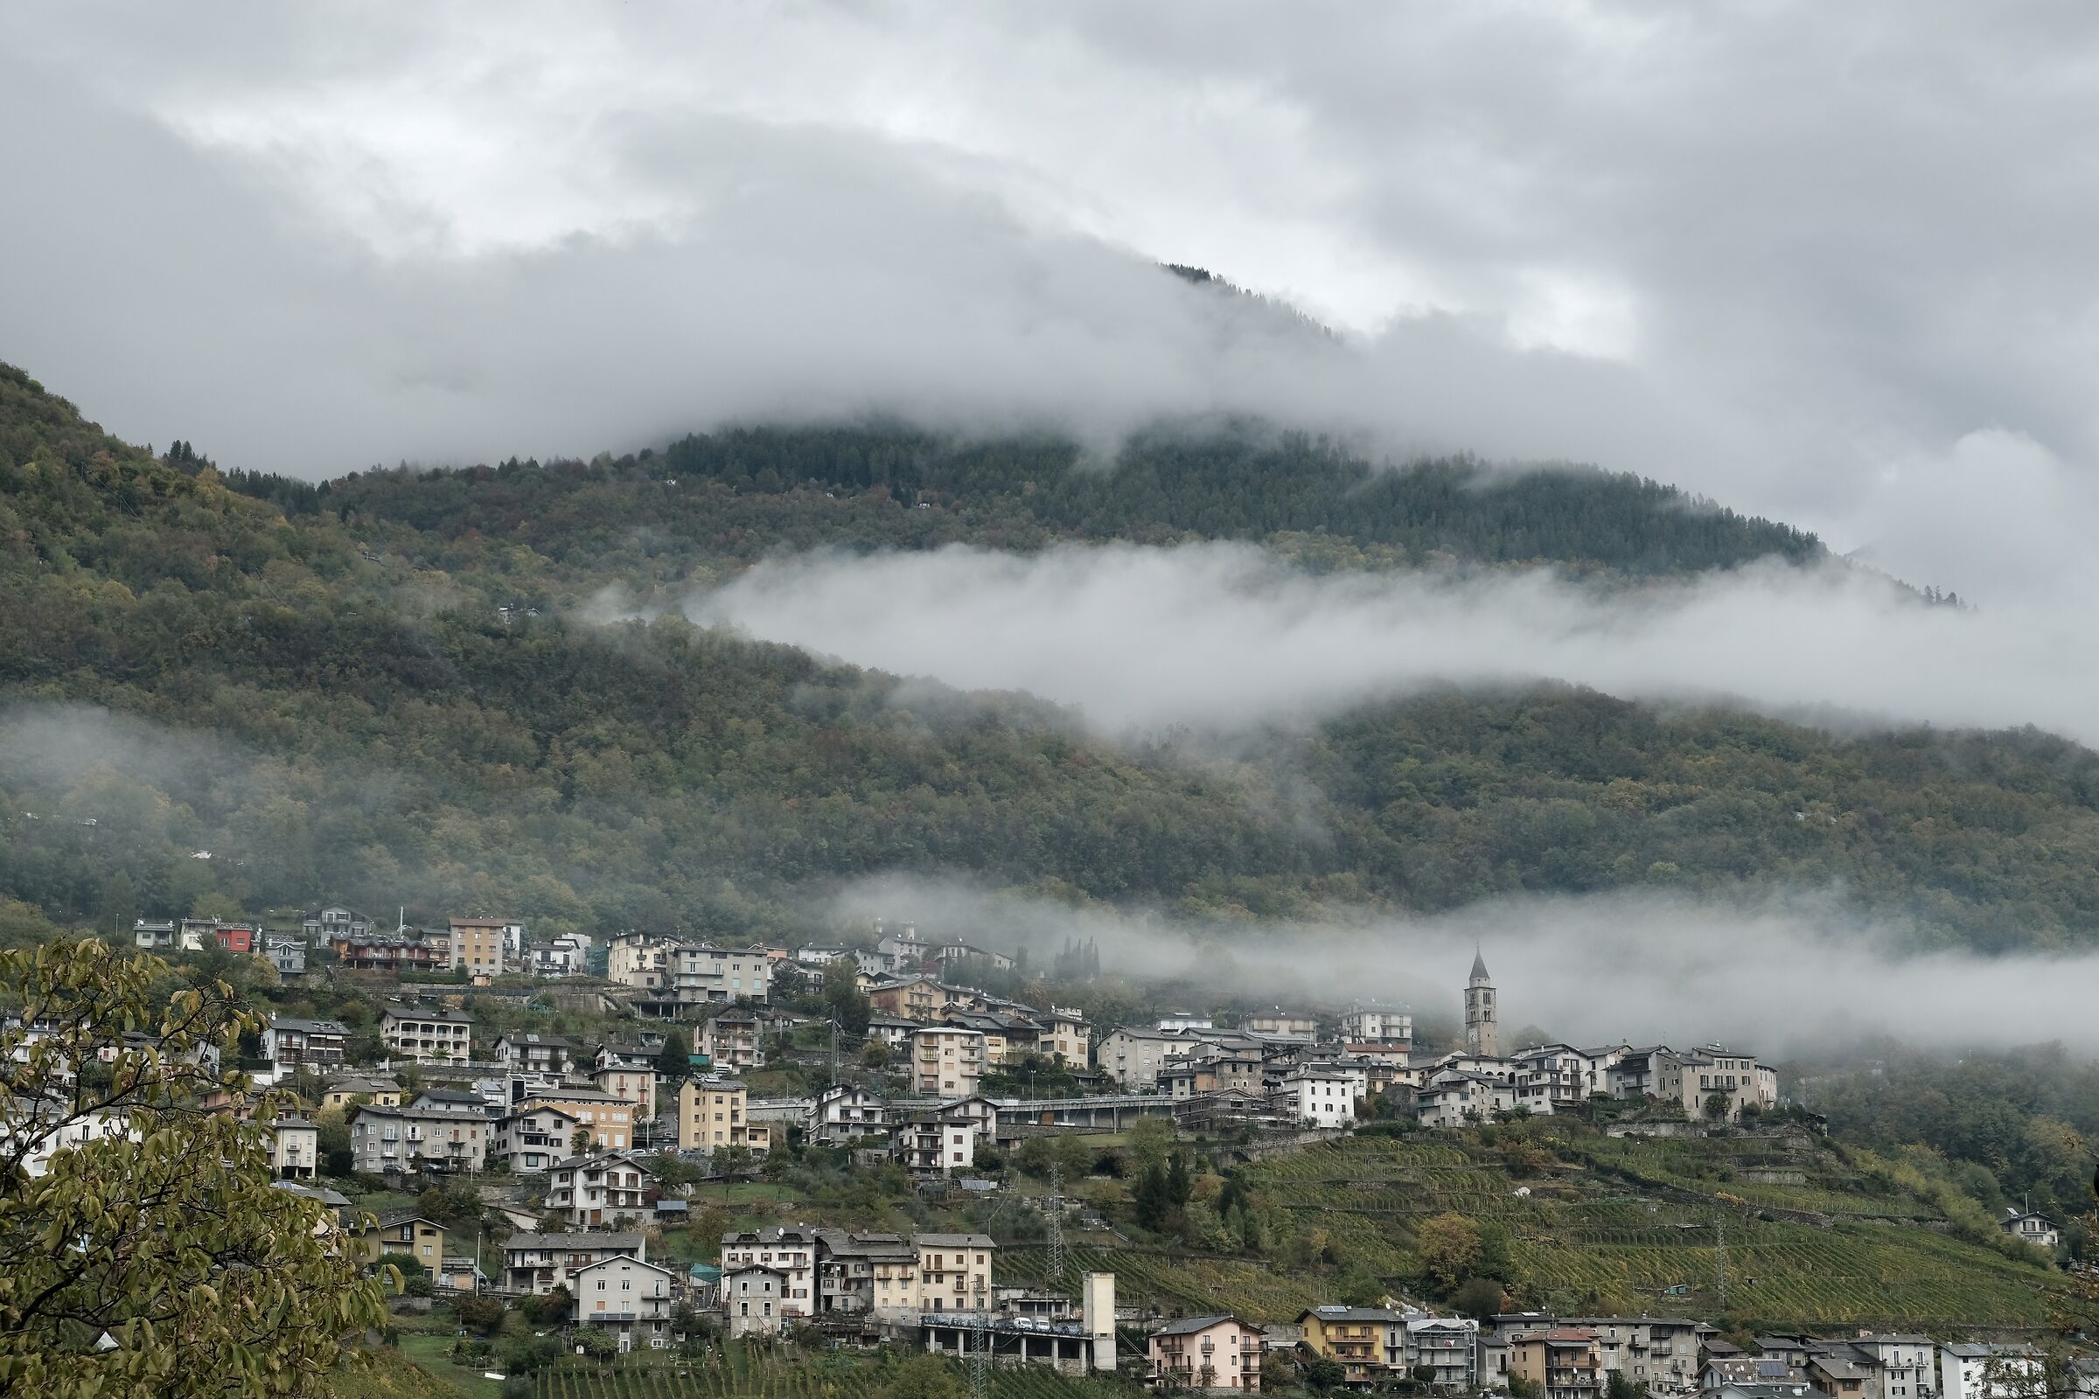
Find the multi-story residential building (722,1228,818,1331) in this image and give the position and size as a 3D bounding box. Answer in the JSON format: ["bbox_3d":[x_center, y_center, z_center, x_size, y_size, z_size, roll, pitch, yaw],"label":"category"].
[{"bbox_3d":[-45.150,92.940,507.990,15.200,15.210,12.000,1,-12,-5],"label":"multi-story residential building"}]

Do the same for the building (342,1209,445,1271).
[{"bbox_3d":[-99.700,83.200,480.000,10.800,10.000,11.000,7,-13,-37],"label":"building"}]

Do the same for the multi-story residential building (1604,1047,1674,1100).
[{"bbox_3d":[118.880,75.830,635.000,9.000,10.100,11.500,9,-15,-40],"label":"multi-story residential building"}]

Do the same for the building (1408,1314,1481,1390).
[{"bbox_3d":[61.200,102.070,490.000,9.400,11.200,9.300,1,-11,-6],"label":"building"}]

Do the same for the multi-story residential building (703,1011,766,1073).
[{"bbox_3d":[-65.160,70.450,648.000,11.000,11.390,9.500,4,-12,-21],"label":"multi-story residential building"}]

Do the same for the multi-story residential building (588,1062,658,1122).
[{"bbox_3d":[-78.930,73.270,585.000,10.200,11.000,9.500,5,-12,-25],"label":"multi-story residential building"}]

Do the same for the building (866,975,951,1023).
[{"bbox_3d":[-33.080,70.350,738.000,13.300,10.300,14.000,6,-12,-33],"label":"building"}]

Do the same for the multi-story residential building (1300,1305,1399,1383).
[{"bbox_3d":[46.410,99.740,485.010,13.200,11.740,10.000,3,-13,-15],"label":"multi-story residential building"}]

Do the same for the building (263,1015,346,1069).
[{"bbox_3d":[-151.330,69.930,640.000,14.500,9.630,9.500,8,-14,-35],"label":"building"}]

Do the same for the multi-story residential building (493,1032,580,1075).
[{"bbox_3d":[-96.360,66.720,590.000,12.300,7.700,10.500,6,-13,-27],"label":"multi-story residential building"}]

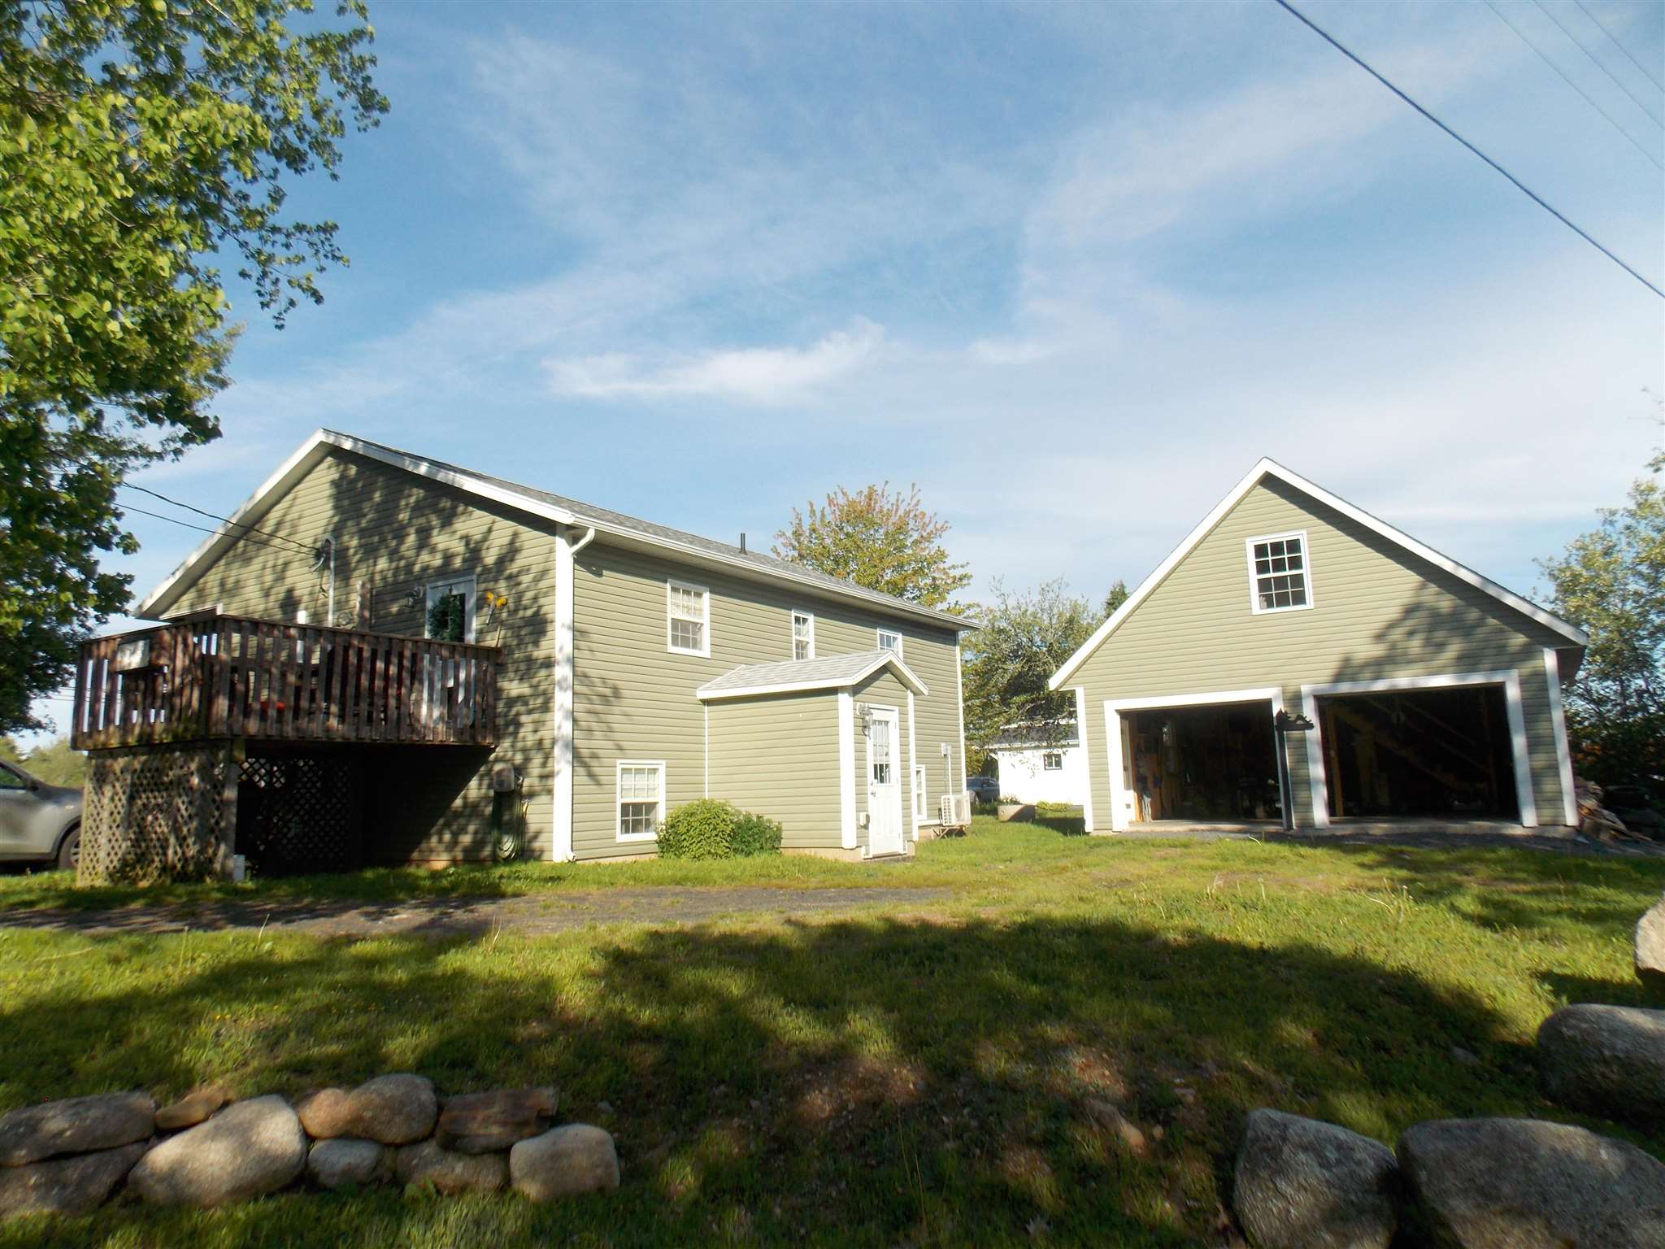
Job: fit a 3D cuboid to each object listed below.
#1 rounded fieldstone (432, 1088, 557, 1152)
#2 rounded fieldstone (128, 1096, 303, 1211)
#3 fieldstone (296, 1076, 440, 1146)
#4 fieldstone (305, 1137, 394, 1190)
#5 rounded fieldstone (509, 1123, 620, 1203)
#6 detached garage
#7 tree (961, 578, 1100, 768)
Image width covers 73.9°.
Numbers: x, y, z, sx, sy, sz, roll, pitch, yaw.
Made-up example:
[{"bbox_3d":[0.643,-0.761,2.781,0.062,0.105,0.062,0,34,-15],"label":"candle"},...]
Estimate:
[{"bbox_3d":[-1.451,2.145,4.800,0.531,0.259,0.360,-2,-9,0],"label":"rounded fieldstone"},{"bbox_3d":[-2.596,2.229,4.680,0.704,0.438,0.480,-2,-9,0],"label":"rounded fieldstone"},{"bbox_3d":[-2.017,2.105,4.800,0.582,0.270,0.380,-2,-9,0],"label":"fieldstone"},{"bbox_3d":[-2.070,2.319,4.750,0.339,0.200,0.300,-2,-9,0],"label":"fieldstone"},{"bbox_3d":[-1.127,2.271,4.660,0.456,0.302,0.380,-2,-9,0],"label":"rounded fieldstone"},{"bbox_3d":[9.280,0.712,20.963,8.083,6.210,7.266,-7,-11,32],"label":"detached garage"},{"bbox_3d":[6.596,1.963,31.471,5.600,6.759,5.600,-2,-9,0],"label":"tree"}]

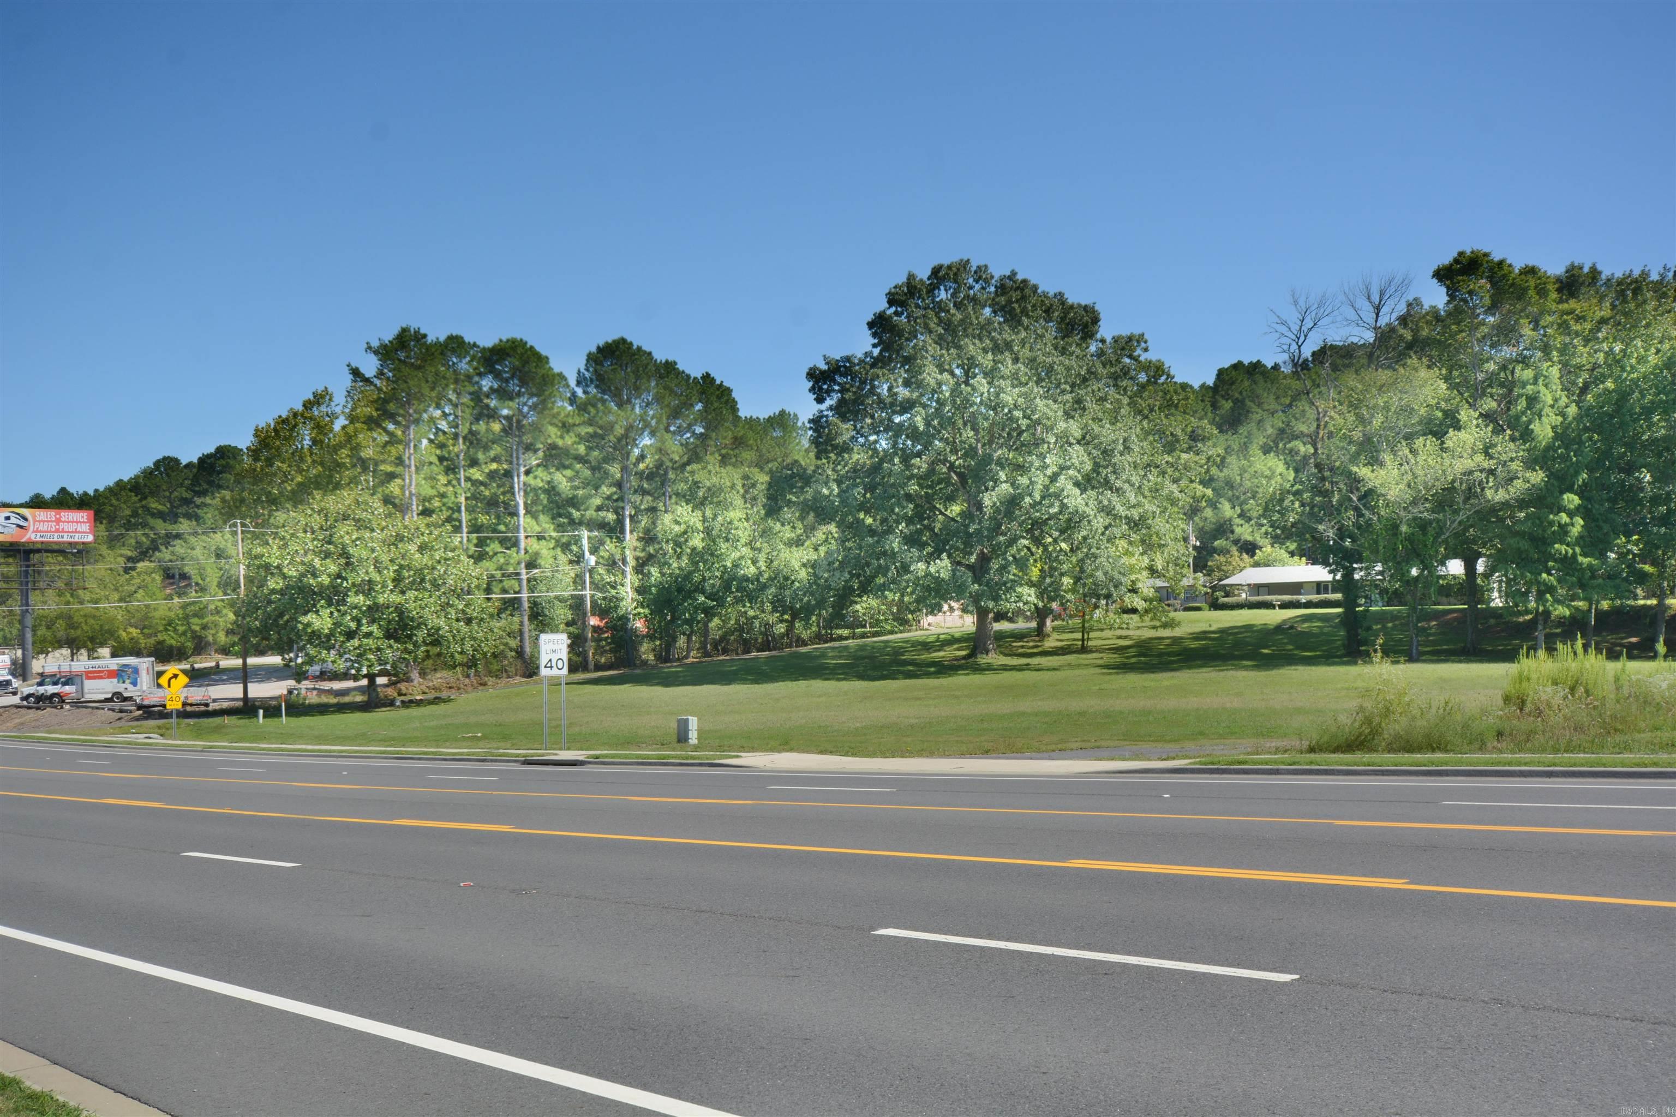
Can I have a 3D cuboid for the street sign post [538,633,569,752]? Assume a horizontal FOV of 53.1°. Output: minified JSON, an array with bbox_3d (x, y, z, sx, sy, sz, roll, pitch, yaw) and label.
[{"bbox_3d":[-8.230,3.859,48.500,0.930,3.350,0.090,1,-4,-38],"label":"street sign post"}]

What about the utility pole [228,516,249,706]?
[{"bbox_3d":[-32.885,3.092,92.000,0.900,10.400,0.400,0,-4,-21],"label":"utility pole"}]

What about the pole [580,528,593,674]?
[{"bbox_3d":[-18.001,2.983,120.000,0.500,10.300,0.450,-1,-3,-9],"label":"pole"}]

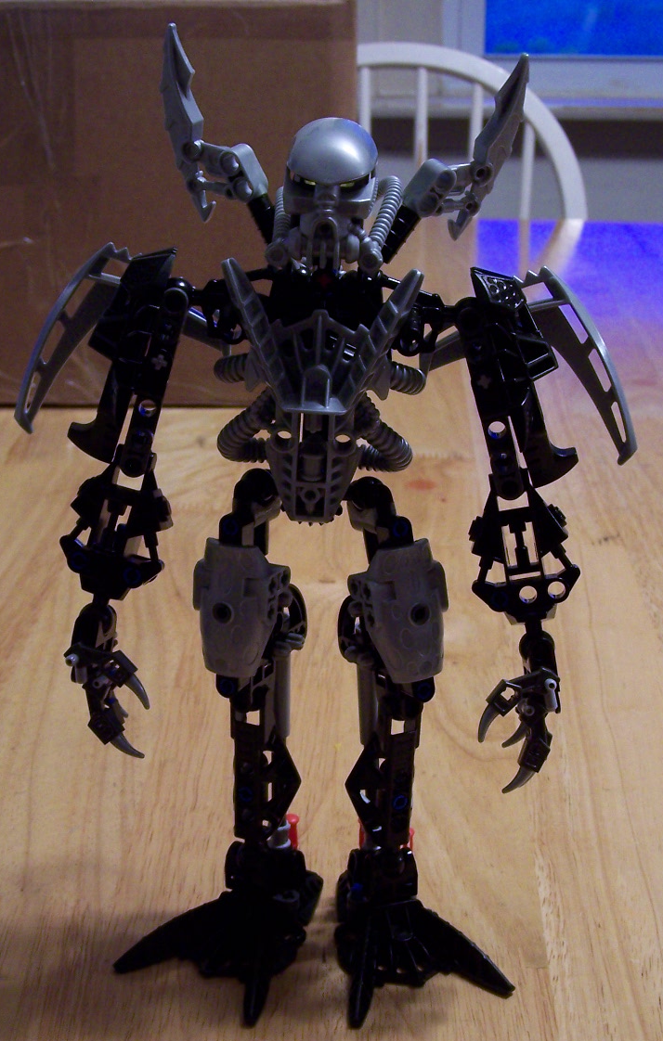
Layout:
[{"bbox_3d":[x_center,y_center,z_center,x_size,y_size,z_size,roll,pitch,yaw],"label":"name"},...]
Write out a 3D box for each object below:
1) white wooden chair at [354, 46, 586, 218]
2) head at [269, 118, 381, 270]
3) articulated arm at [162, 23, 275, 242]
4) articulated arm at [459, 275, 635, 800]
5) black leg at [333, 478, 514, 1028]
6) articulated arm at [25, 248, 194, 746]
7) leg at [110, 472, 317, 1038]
[{"bbox_3d":[0.061,-0.005,1.603,0.440,0.930,0.500,0,21,0],"label":"white wooden chair"},{"bbox_3d":[-0.002,-0.081,0.379,0.028,0.037,0.034,0,21,0],"label":"head"},{"bbox_3d":[-0.030,-0.102,0.389,0.028,0.050,0.028,0,21,0],"label":"articulated arm"},{"bbox_3d":[0.057,0.003,0.412,0.048,0.137,0.050,0,21,0],"label":"articulated arm"},{"bbox_3d":[0.026,0.061,0.425,0.052,0.141,0.072,0,21,0],"label":"black leg"},{"bbox_3d":[-0.061,-0.004,0.409,0.048,0.131,0.050,0,21,0],"label":"articulated arm"},{"bbox_3d":[-0.033,0.059,0.426,0.059,0.143,0.072,0,21,0],"label":"leg"}]

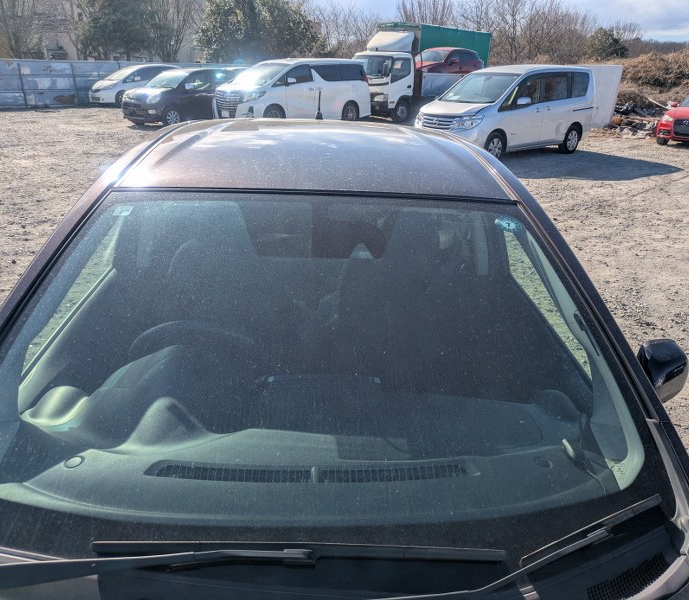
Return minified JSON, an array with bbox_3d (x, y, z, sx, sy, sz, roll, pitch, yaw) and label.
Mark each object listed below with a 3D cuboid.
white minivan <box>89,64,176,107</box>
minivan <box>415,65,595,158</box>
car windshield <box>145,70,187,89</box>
[{"bbox_3d":[-8.366,-8.829,23.693,3.900,1.520,1.700,-18,30,-40],"label":"white minivan"},{"bbox_3d":[3.628,-4.181,12.726,4.700,1.870,1.710,-16,28,-36],"label":"minivan"},{"bbox_3d":[-5.019,-6.191,16.271,1.280,0.460,0.580,19,28,36],"label":"car windshield"}]

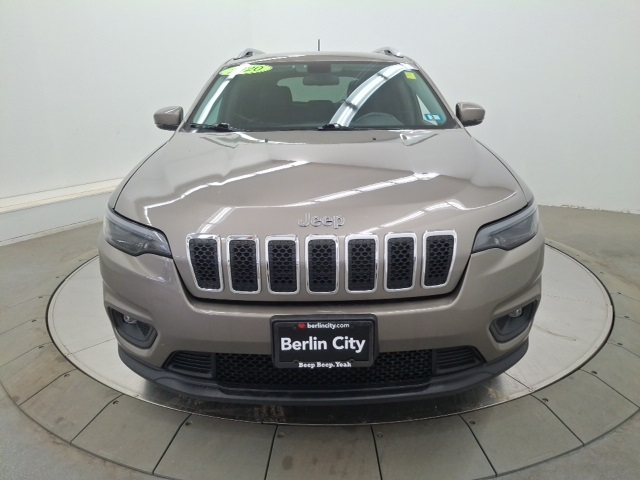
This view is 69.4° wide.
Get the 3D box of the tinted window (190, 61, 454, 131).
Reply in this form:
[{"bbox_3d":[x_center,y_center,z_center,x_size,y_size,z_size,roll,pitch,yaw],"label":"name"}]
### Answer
[{"bbox_3d":[-0.008,-0.874,2.723,1.450,0.160,0.880,-1,45,0],"label":"tinted window"}]

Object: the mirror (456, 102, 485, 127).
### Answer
[{"bbox_3d":[0.939,-0.802,2.917,0.190,0.155,0.150,-1,17,0],"label":"mirror"}]

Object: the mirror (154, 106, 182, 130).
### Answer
[{"bbox_3d":[-0.951,-0.773,2.917,0.190,0.155,0.150,-1,17,0],"label":"mirror"}]

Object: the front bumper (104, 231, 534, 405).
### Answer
[{"bbox_3d":[0.010,0.254,1.726,1.800,0.520,0.550,-1,17,0],"label":"front bumper"}]

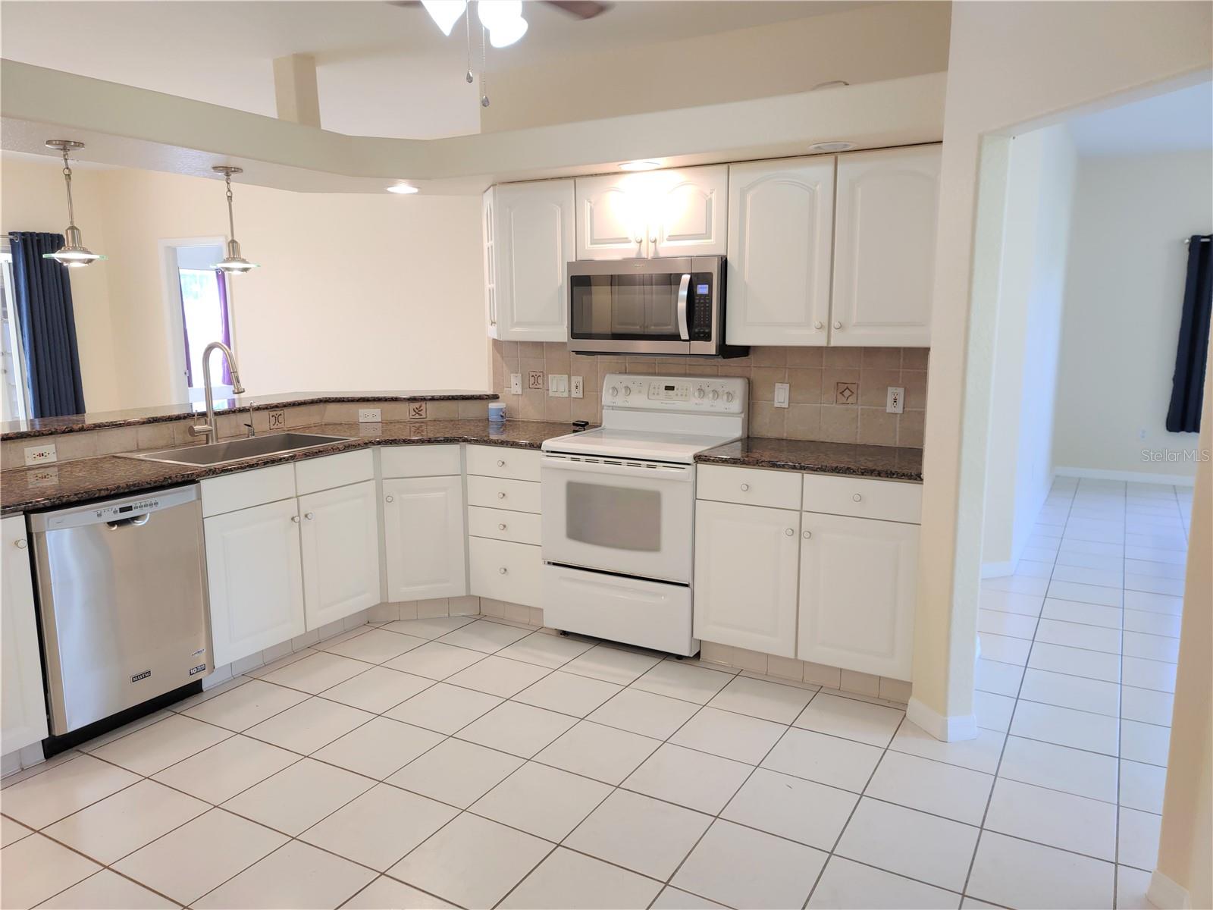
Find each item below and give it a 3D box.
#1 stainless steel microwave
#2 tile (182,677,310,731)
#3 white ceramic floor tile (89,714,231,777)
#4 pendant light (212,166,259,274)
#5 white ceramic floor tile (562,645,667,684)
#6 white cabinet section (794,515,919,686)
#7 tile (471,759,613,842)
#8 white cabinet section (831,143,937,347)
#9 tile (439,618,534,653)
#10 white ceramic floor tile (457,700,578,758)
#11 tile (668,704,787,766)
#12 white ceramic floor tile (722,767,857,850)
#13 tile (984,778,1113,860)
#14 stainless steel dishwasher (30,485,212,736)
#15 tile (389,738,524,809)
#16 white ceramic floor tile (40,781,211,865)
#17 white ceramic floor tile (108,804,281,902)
[{"bbox_3d":[0.249,-0.671,4.158,0.759,0.425,0.410,5,11,30],"label":"stainless steel microwave"},{"bbox_3d":[-1.403,0.978,3.559,0.343,0.010,0.343,6,11,29],"label":"tile"},{"bbox_3d":[-1.569,1.026,3.255,0.340,0.012,0.340,5,11,29],"label":"white ceramic floor tile"},{"bbox_3d":[-1.678,-1.046,4.080,0.205,0.452,0.205,5,11,29],"label":"pendant light"},{"bbox_3d":[0.028,0.908,3.955,0.340,0.012,0.340,5,11,29],"label":"white ceramic floor tile"},{"bbox_3d":[1.103,0.505,3.763,0.446,0.609,0.550,5,11,29],"label":"white cabinet section"},{"bbox_3d":[-0.197,1.077,2.841,0.338,0.010,0.338,5,11,30],"label":"tile"},{"bbox_3d":[1.191,-0.821,3.699,0.451,0.750,0.320,5,11,29],"label":"white cabinet section"},{"bbox_3d":[-0.571,0.854,4.261,0.343,0.010,0.343,6,11,29],"label":"tile"},{"bbox_3d":[-0.323,1.004,3.336,0.341,0.010,0.341,6,11,30],"label":"white ceramic floor tile"},{"bbox_3d":[0.446,1.016,3.313,0.340,0.012,0.340,5,11,29],"label":"tile"},{"bbox_3d":[0.567,1.081,2.793,0.338,0.010,0.338,5,11,30],"label":"white ceramic floor tile"},{"bbox_3d":[1.352,1.103,2.766,0.341,0.010,0.341,6,11,30],"label":"tile"},{"bbox_3d":[-1.952,0.535,3.396,0.600,0.820,0.605,6,11,29],"label":"stainless steel dishwasher"},{"bbox_3d":[-0.501,1.064,3.058,0.343,0.010,0.343,6,11,29],"label":"tile"},{"bbox_3d":[-1.456,1.114,2.780,0.343,0.010,0.343,6,11,29],"label":"white ceramic floor tile"},{"bbox_3d":[-1.156,1.143,2.611,0.343,0.010,0.343,6,11,29],"label":"white ceramic floor tile"}]

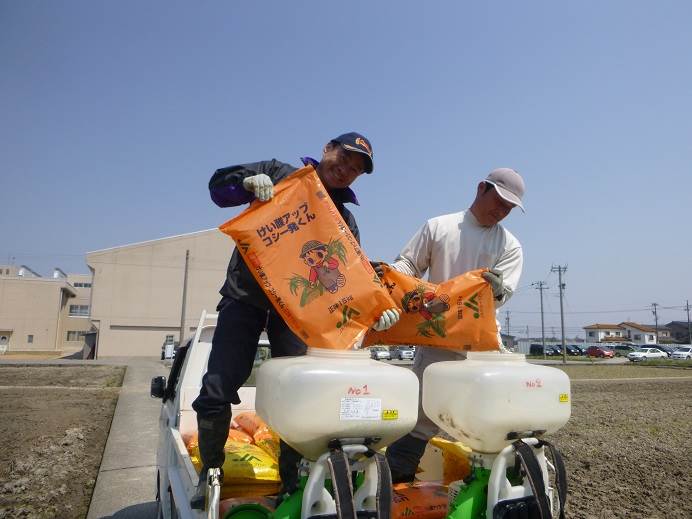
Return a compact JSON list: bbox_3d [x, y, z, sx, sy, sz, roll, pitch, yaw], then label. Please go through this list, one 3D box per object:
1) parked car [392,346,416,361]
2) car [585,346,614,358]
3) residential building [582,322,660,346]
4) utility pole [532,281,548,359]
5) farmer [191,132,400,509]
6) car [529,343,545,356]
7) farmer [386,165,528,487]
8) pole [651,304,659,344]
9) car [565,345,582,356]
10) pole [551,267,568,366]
[{"bbox_3d":[6.564,10.741,57.632,1.700,1.550,4.200,3,-10,-14],"label":"parked car"},{"bbox_3d":[33.653,12.267,66.130,1.690,1.530,3.850,2,-10,-7],"label":"car"},{"bbox_3d":[61.989,17.790,112.604,11.000,7.100,9.500,2,-10,-12],"label":"residential building"},{"bbox_3d":[25.174,7.728,63.847,1.750,9.950,0.500,-3,-10,18],"label":"utility pole"},{"bbox_3d":[-0.209,0.207,2.188,0.800,1.620,0.600,4,-10,-17],"label":"farmer"},{"bbox_3d":[30.660,14.630,80.155,1.700,1.820,4.400,-1,-10,6],"label":"car"},{"bbox_3d":[0.511,0.293,2.505,0.660,1.580,0.550,4,-10,-17],"label":"farmer"},{"bbox_3d":[61.355,13.817,98.885,1.300,10.400,0.400,2,-10,-9],"label":"pole"},{"bbox_3d":[33.995,13.812,75.136,1.700,1.600,4.300,1,-10,-3],"label":"car"},{"bbox_3d":[21.889,5.472,50.847,1.600,9.950,0.500,-3,-10,18],"label":"pole"}]

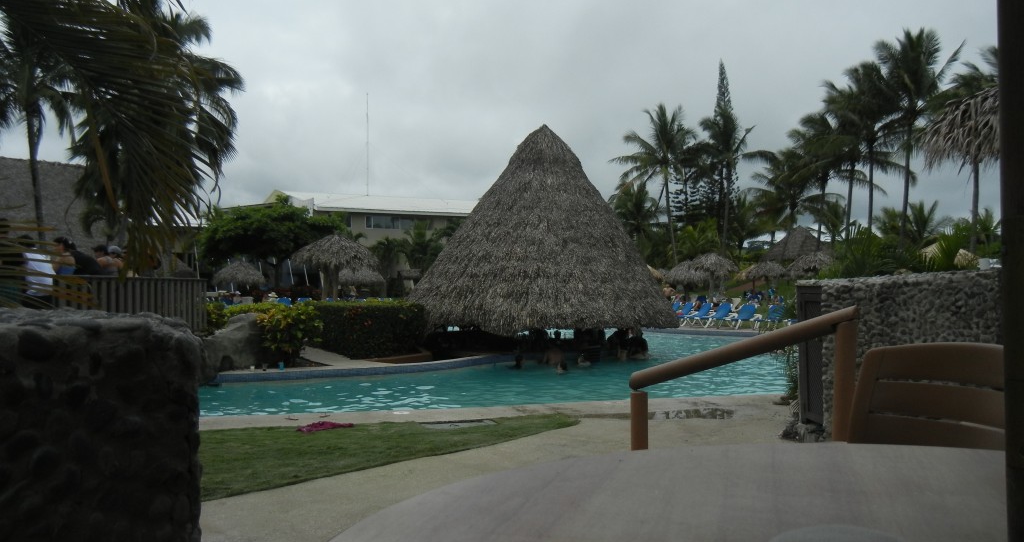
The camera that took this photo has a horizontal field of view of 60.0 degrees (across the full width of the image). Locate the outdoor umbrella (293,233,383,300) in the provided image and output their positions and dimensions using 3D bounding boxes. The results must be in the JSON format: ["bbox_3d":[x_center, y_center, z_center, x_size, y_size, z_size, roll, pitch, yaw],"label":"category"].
[{"bbox_3d":[-5.735,0.426,29.000,3.006,3.303,3.000,0,0,0],"label":"outdoor umbrella"}]

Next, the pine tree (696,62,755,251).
[{"bbox_3d":[16.435,-7.297,68.000,4.291,17.510,4.300,0,0,0],"label":"pine tree"}]

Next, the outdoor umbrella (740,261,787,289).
[{"bbox_3d":[17.104,0.502,60.000,2.907,2.423,2.850,0,0,0],"label":"outdoor umbrella"}]

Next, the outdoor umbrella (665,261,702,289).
[{"bbox_3d":[9.446,0.808,47.500,2.600,2.800,2.600,0,-1,0],"label":"outdoor umbrella"}]

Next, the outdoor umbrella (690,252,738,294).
[{"bbox_3d":[10.496,0.570,46.000,2.600,3.000,2.600,0,-1,0],"label":"outdoor umbrella"}]

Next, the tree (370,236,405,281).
[{"bbox_3d":[-7.793,0.095,56.000,2.800,4.700,2.800,0,-1,0],"label":"tree"}]

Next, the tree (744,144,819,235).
[{"bbox_3d":[17.612,-3.366,58.000,4.836,9.933,5.000,0,0,0],"label":"tree"}]

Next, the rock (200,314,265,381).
[{"bbox_3d":[-5.669,1.491,18.000,1.450,1.400,1.150,0,0,-11],"label":"rock"}]

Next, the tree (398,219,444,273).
[{"bbox_3d":[-5.684,-0.417,57.000,3.600,5.700,3.600,0,-1,0],"label":"tree"}]

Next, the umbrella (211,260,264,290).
[{"bbox_3d":[-14.176,0.881,46.000,2.800,2.900,2.800,0,-1,0],"label":"umbrella"}]

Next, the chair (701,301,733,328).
[{"bbox_3d":[7.834,1.705,34.000,0.700,0.980,1.750,-1,-1,39],"label":"chair"}]

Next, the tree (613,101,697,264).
[{"bbox_3d":[9.634,-4.785,60.000,5.679,13.077,5.600,0,0,0],"label":"tree"}]

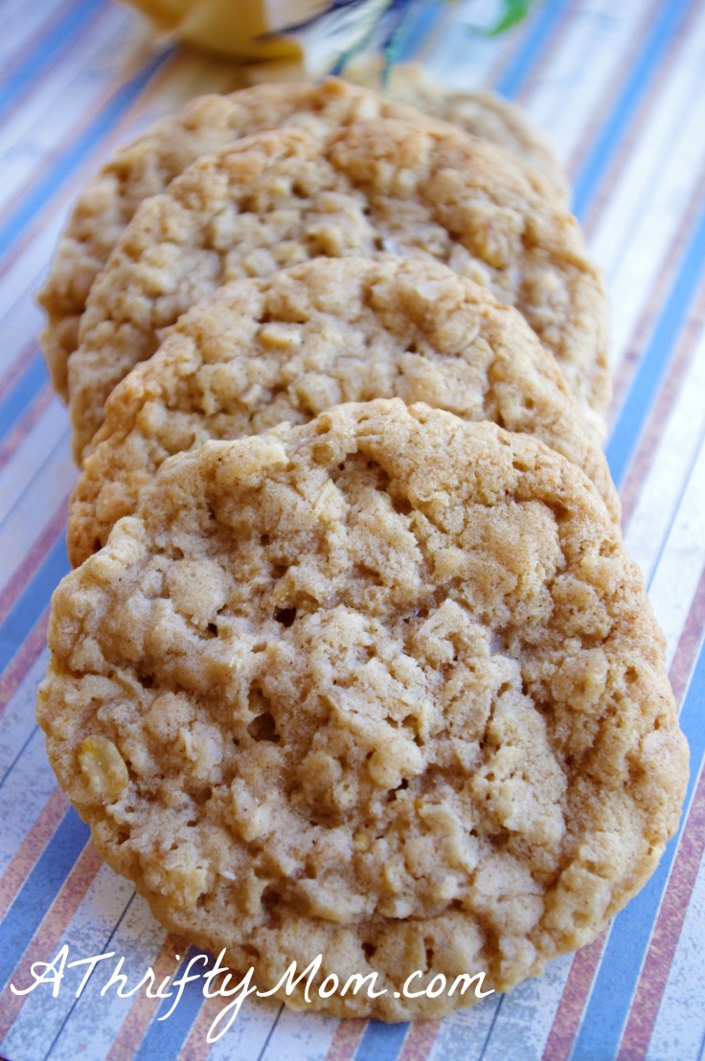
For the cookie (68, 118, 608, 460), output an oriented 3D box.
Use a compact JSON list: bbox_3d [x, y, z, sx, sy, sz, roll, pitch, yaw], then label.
[{"bbox_3d":[-0.002,-0.025,0.260,0.085,0.015,0.085,6,75,7],"label":"cookie"}]

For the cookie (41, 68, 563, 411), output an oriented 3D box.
[{"bbox_3d":[-0.006,-0.037,0.275,0.089,0.015,0.089,-6,69,-4],"label":"cookie"}]

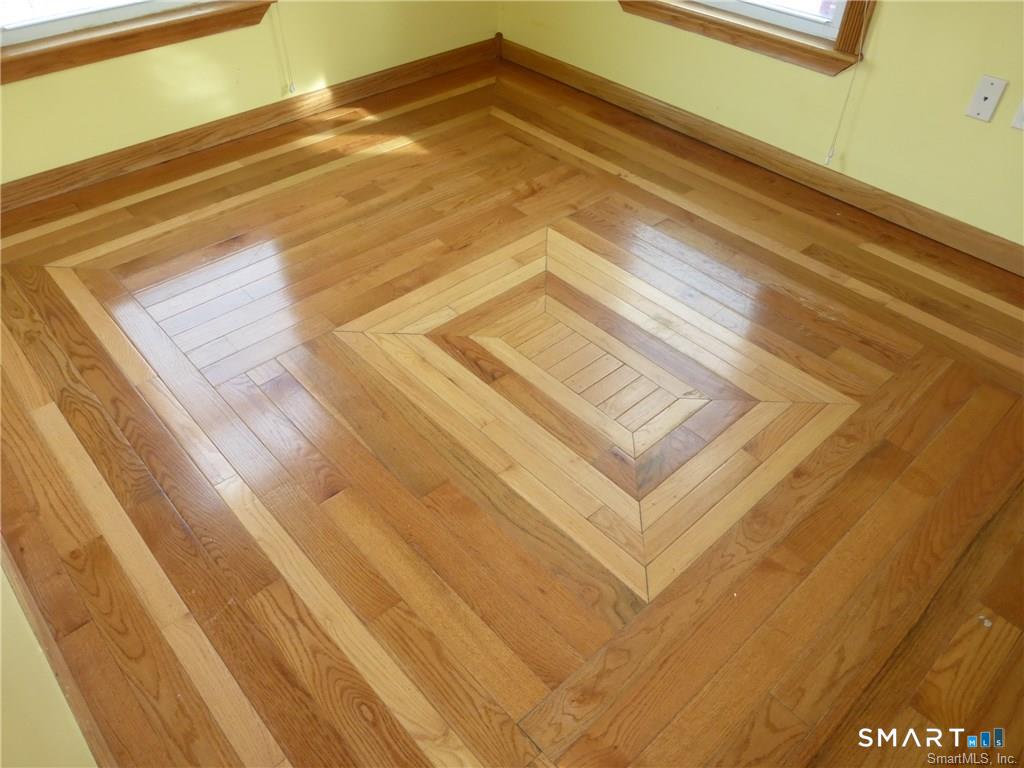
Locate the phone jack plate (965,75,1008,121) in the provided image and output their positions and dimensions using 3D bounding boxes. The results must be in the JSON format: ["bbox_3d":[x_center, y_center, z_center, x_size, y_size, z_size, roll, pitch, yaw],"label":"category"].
[{"bbox_3d":[1.344,-0.808,2.011,0.007,0.114,0.070,-32,52,-30],"label":"phone jack plate"}]

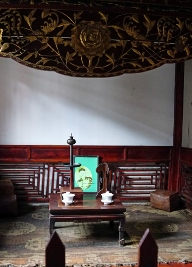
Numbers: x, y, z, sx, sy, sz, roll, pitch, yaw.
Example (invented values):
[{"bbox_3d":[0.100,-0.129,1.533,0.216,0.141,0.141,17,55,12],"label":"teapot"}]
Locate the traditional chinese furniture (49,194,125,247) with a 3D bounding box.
[{"bbox_3d":[-0.097,0.729,2.600,0.600,0.300,0.520,1,2,-7],"label":"traditional chinese furniture"}]

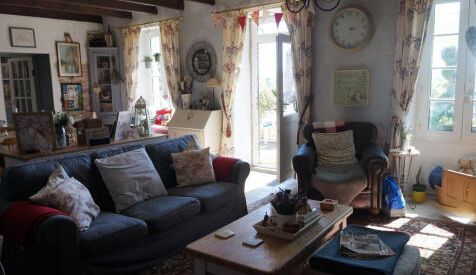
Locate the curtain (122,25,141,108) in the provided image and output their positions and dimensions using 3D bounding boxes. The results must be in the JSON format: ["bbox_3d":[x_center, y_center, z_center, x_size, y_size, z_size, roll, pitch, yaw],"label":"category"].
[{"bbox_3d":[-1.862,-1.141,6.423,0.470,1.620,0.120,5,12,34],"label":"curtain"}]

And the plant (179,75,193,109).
[{"bbox_3d":[-0.860,-0.722,5.762,0.210,0.535,0.210,5,12,34],"label":"plant"}]

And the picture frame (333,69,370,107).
[{"bbox_3d":[1.397,-0.602,4.396,0.430,0.440,0.030,5,12,34],"label":"picture frame"}]

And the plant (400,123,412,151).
[{"bbox_3d":[1.850,0.010,3.925,0.115,0.280,0.115,5,12,34],"label":"plant"}]

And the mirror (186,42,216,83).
[{"bbox_3d":[-0.566,-1.175,5.608,0.620,0.645,0.040,5,12,34],"label":"mirror"}]

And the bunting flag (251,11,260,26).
[{"bbox_3d":[0.247,-1.663,4.988,0.130,0.190,0.012,6,13,36],"label":"bunting flag"}]

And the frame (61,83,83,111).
[{"bbox_3d":[-3.143,-0.760,6.771,0.025,0.508,0.385,6,13,36],"label":"frame"}]

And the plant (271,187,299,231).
[{"bbox_3d":[0.333,0.495,2.580,0.200,0.280,0.195,-2,10,0],"label":"plant"}]

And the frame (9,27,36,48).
[{"bbox_3d":[-3.372,-1.569,5.618,0.025,0.290,0.370,5,12,34],"label":"frame"}]

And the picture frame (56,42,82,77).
[{"bbox_3d":[-3.143,-1.449,6.669,0.025,0.621,0.444,6,13,36],"label":"picture frame"}]

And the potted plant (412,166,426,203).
[{"bbox_3d":[2.163,0.548,4.232,0.147,0.433,0.140,6,13,36],"label":"potted plant"}]

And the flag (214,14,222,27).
[{"bbox_3d":[-0.278,-1.704,5.209,0.115,0.185,0.040,5,12,34],"label":"flag"}]

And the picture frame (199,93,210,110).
[{"bbox_3d":[-0.544,-0.569,5.800,0.170,0.252,0.120,6,13,36],"label":"picture frame"}]

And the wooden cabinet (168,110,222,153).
[{"bbox_3d":[-0.693,0.039,5.901,0.787,0.973,0.448,6,13,36],"label":"wooden cabinet"}]

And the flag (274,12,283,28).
[{"bbox_3d":[0.547,-1.574,4.781,0.130,0.215,0.012,6,13,36],"label":"flag"}]

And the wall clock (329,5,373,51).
[{"bbox_3d":[1.365,-1.326,4.342,0.525,0.525,0.060,6,13,36],"label":"wall clock"}]

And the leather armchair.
[{"bbox_3d":[1.250,0.311,4.319,0.970,0.910,0.800,2,11,19],"label":"leather armchair"}]

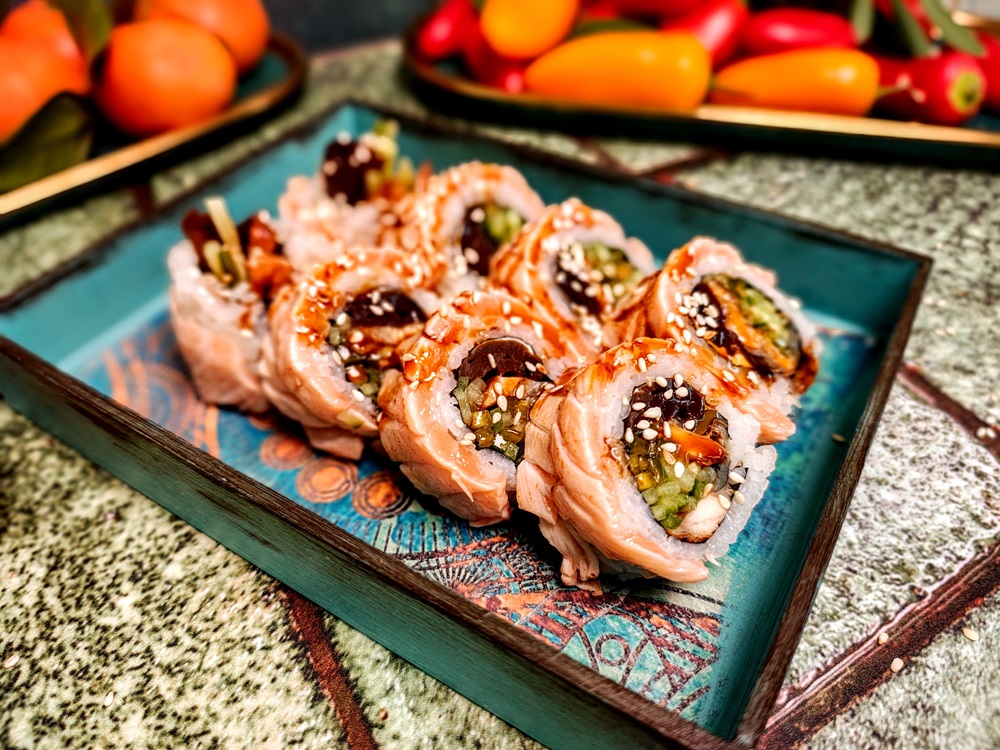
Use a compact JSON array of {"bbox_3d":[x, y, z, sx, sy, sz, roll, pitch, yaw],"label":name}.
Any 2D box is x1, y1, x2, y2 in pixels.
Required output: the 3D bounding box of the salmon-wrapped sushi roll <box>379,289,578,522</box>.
[{"bbox_3d":[-0.004,0.009,0.176,0.049,0.028,0.049,40,57,-2],"label":"salmon-wrapped sushi roll"}]

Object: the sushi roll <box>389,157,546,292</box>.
[{"bbox_3d":[-0.011,-0.040,0.223,0.028,0.046,0.046,5,51,46],"label":"sushi roll"}]

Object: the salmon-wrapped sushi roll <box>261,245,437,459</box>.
[{"bbox_3d":[-0.035,-0.005,0.188,0.048,0.028,0.048,51,51,-10],"label":"salmon-wrapped sushi roll"}]

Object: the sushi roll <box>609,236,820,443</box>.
[{"bbox_3d":[0.053,-0.006,0.186,0.050,0.027,0.050,43,58,-7],"label":"sushi roll"}]

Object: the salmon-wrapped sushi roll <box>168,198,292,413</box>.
[{"bbox_3d":[-0.070,-0.021,0.209,0.044,0.049,0.044,-1,44,1],"label":"salmon-wrapped sushi roll"}]

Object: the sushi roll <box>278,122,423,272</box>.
[{"bbox_3d":[-0.047,-0.058,0.249,0.046,0.043,0.046,0,45,0],"label":"sushi roll"}]

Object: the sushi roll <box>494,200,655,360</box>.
[{"bbox_3d":[0.020,-0.024,0.209,0.045,0.025,0.045,47,56,-13],"label":"sushi roll"}]

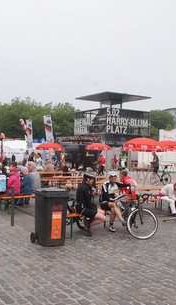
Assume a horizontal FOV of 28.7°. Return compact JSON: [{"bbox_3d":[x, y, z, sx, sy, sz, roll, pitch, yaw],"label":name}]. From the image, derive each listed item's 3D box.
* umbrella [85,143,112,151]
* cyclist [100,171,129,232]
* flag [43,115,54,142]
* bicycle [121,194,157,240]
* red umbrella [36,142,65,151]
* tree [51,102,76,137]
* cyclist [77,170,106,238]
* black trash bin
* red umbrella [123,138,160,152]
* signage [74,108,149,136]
[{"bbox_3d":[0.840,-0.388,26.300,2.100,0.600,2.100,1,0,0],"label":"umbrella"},{"bbox_3d":[0.631,1.126,8.050,0.600,1.380,0.750,1,0,-30],"label":"cyclist"},{"bbox_3d":[-3.528,-1.980,31.000,0.900,3.000,0.120,2,0,6],"label":"flag"},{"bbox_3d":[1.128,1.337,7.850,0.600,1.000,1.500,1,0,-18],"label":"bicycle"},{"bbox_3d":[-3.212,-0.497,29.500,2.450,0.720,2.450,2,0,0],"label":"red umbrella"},{"bbox_3d":[-4.977,-4.590,74.984,6.800,12.300,6.800,1,0,0],"label":"tree"},{"bbox_3d":[0.101,1.152,7.748,0.720,1.400,0.470,1,0,21],"label":"cyclist"},{"bbox_3d":[-0.753,1.300,7.029,0.520,1.070,0.650,1,0,-26],"label":"black trash bin"},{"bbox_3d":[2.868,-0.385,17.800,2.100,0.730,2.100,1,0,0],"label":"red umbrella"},{"bbox_3d":[2.902,-3.490,40.334,5.900,2.800,6.400,2,0,-30],"label":"signage"}]

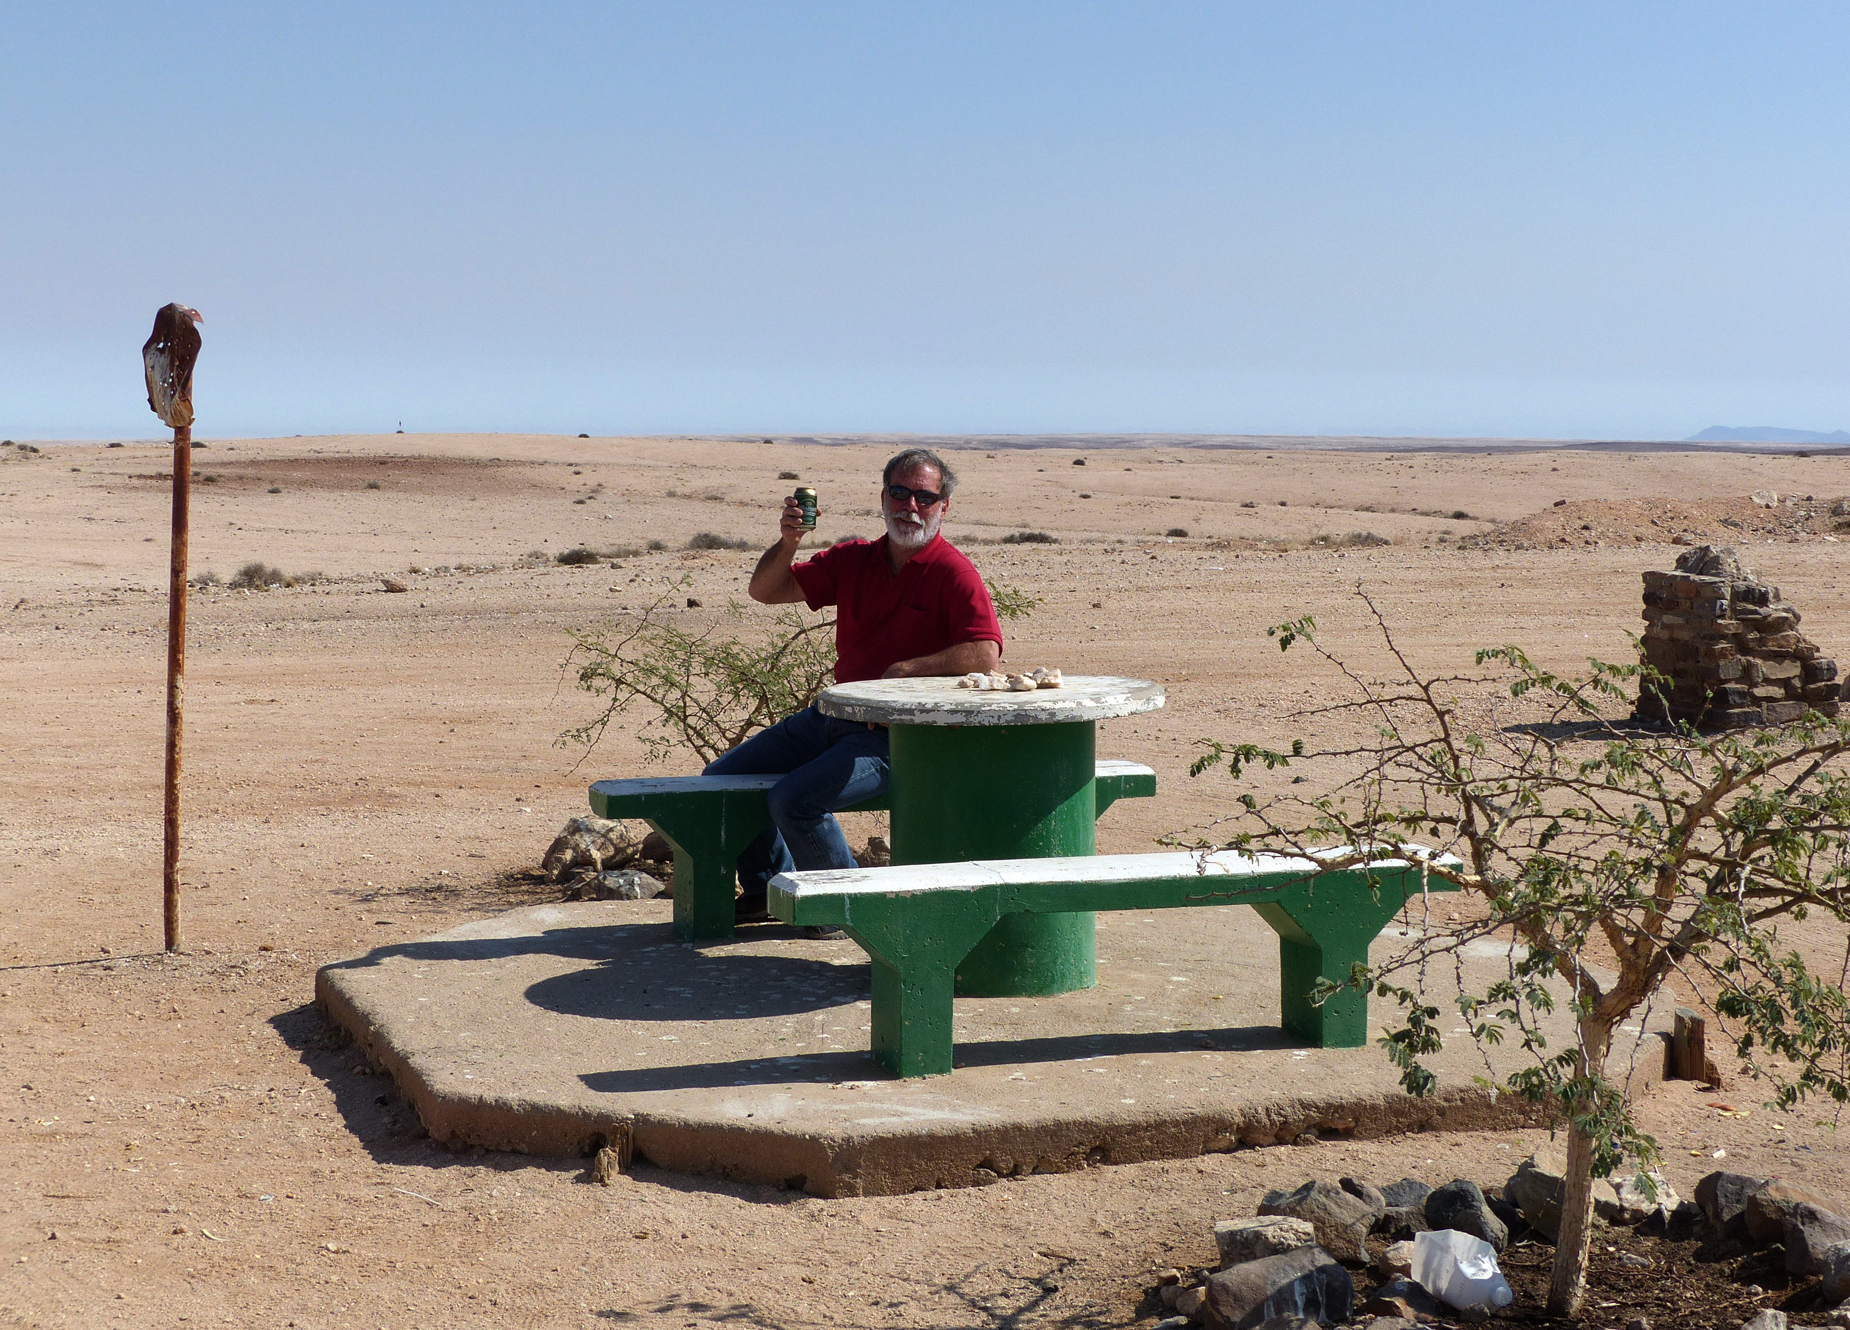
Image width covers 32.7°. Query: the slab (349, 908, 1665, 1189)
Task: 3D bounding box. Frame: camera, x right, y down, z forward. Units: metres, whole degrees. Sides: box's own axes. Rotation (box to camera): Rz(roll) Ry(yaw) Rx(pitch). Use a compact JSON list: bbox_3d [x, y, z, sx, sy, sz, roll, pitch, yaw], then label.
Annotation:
[{"bbox_3d":[0.186,0.887,8.282,3.327,0.126,3.298,-1,4,-20],"label":"slab"}]

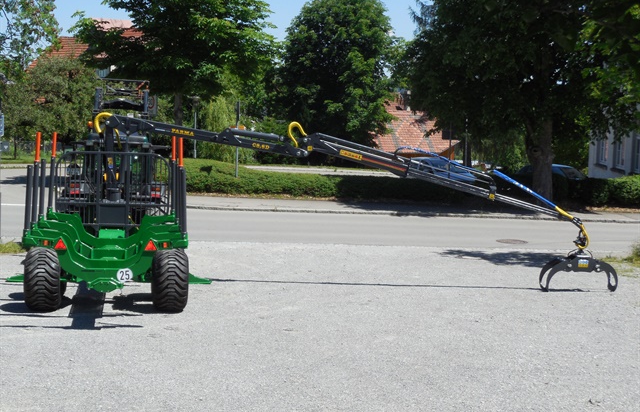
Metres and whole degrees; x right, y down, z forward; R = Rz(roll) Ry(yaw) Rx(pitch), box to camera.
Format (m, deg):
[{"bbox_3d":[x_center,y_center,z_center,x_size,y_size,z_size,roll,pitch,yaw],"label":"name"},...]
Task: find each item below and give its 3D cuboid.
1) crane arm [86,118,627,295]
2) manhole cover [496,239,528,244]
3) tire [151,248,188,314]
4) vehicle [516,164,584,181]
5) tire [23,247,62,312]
[{"bbox_3d":[0.580,-0.057,20.625,8.861,2.790,0.500,1,3,3],"label":"crane arm"},{"bbox_3d":[4.557,0.841,28.888,0.758,0.040,0.758,1,3,0],"label":"manhole cover"},{"bbox_3d":[-2.096,1.052,17.130,0.500,0.920,0.920,1,3,-9],"label":"tire"},{"bbox_3d":[8.973,-0.914,48.043,4.400,1.450,1.760,4,4,39],"label":"vehicle"},{"bbox_3d":[-3.830,1.026,16.870,0.500,0.920,0.920,1,3,-9],"label":"tire"}]

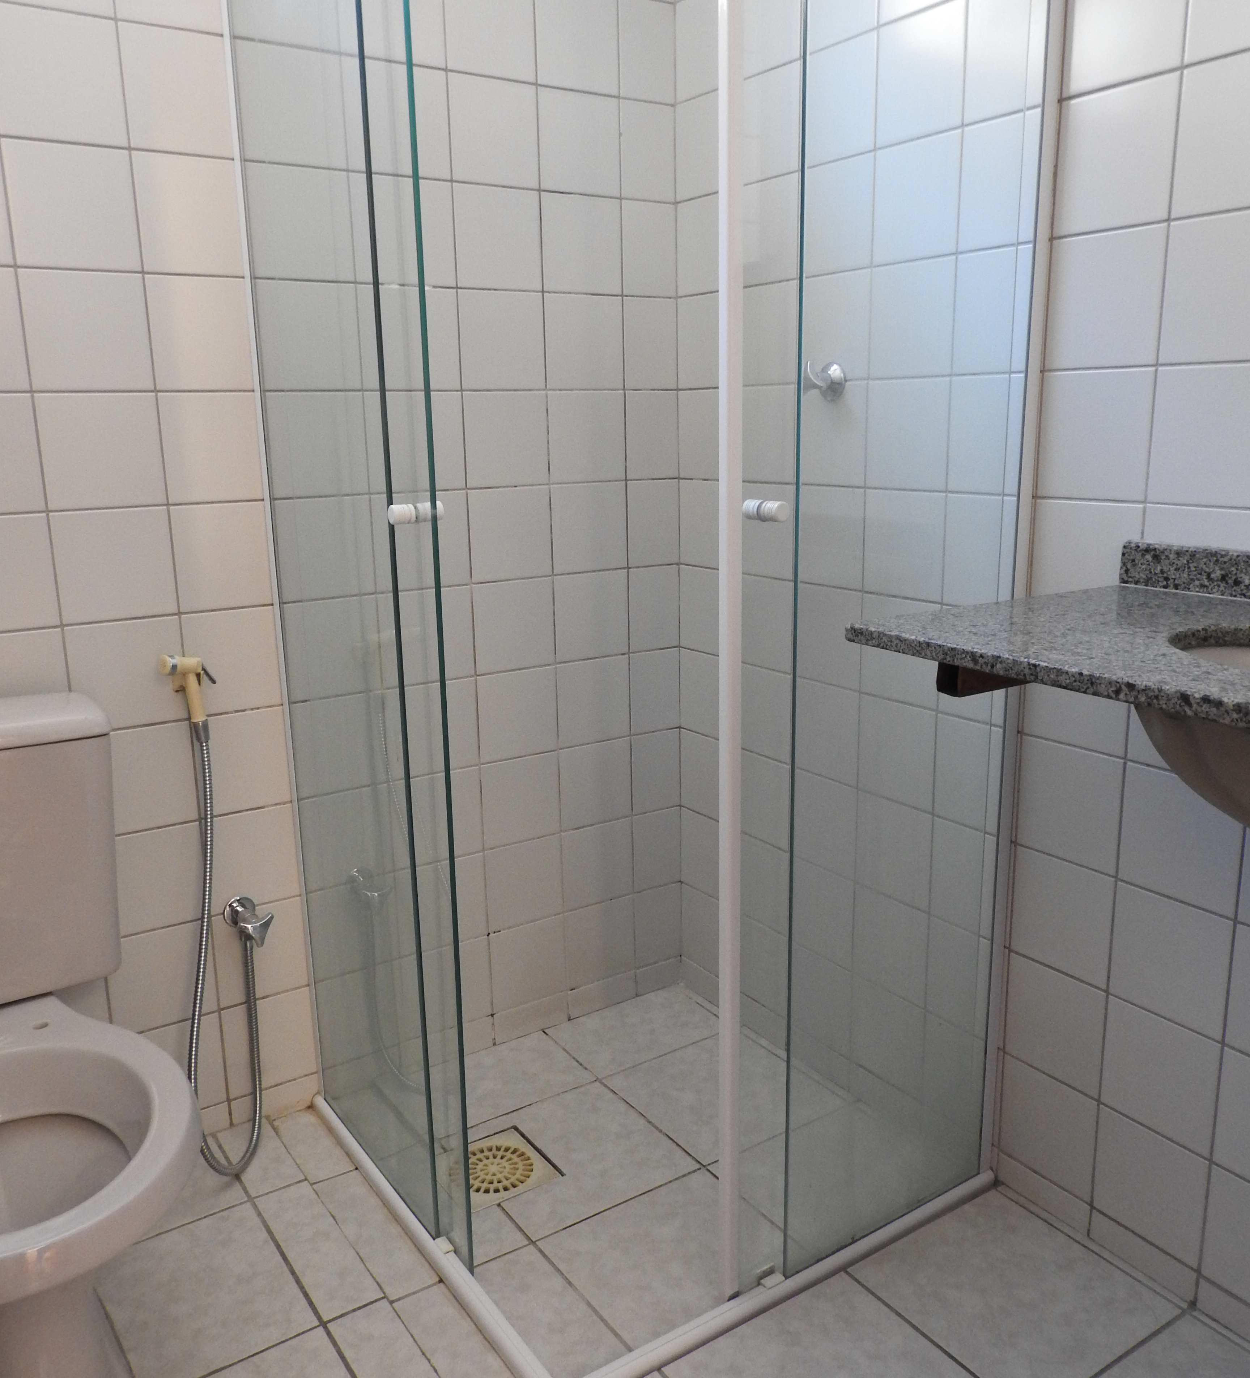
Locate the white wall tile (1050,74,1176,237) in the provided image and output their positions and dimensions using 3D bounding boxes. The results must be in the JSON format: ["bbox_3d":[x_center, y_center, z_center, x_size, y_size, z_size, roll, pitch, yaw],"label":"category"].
[{"bbox_3d":[0.567,-0.614,1.333,0.009,0.154,0.151,-9,15,-32],"label":"white wall tile"}]

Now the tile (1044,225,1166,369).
[{"bbox_3d":[0.570,-0.461,1.369,0.009,0.154,0.151,-9,15,-32],"label":"tile"}]

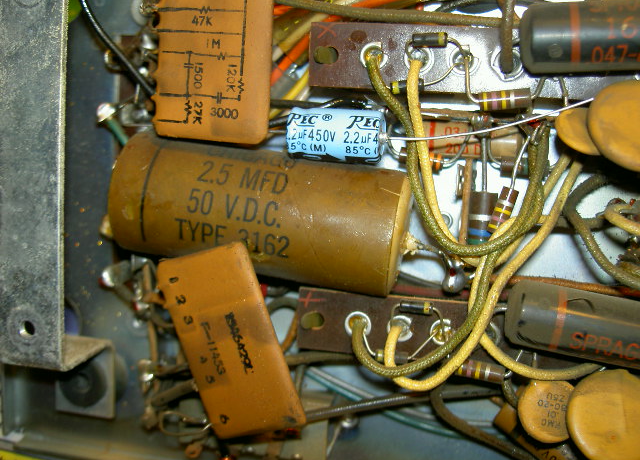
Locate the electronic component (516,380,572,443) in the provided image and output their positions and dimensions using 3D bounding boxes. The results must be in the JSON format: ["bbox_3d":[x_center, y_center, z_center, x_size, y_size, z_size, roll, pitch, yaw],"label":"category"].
[{"bbox_3d":[0.045,0.036,0.141,0.012,0.004,0.012,-6,76,-6],"label":"electronic component"}]

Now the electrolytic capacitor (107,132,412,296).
[{"bbox_3d":[-0.011,-0.004,0.150,0.058,0.025,0.025,9,90,9],"label":"electrolytic capacitor"}]

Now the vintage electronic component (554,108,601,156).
[{"bbox_3d":[0.051,-0.019,0.139,0.012,0.004,0.012,0,56,-9],"label":"vintage electronic component"}]

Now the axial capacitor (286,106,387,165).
[{"bbox_3d":[0.003,-0.019,0.145,0.020,0.010,0.010,4,96,0],"label":"axial capacitor"}]

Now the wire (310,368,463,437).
[{"bbox_3d":[0.014,0.040,0.164,0.038,0.003,0.003,24,87,-4],"label":"wire"}]

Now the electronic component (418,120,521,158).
[{"bbox_3d":[0.033,-0.020,0.157,0.023,0.008,0.008,3,90,3],"label":"electronic component"}]

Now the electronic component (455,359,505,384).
[{"bbox_3d":[0.033,0.029,0.146,0.010,0.004,0.004,9,87,0],"label":"electronic component"}]

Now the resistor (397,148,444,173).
[{"bbox_3d":[0.021,-0.015,0.153,0.009,0.004,0.004,11,87,0],"label":"resistor"}]

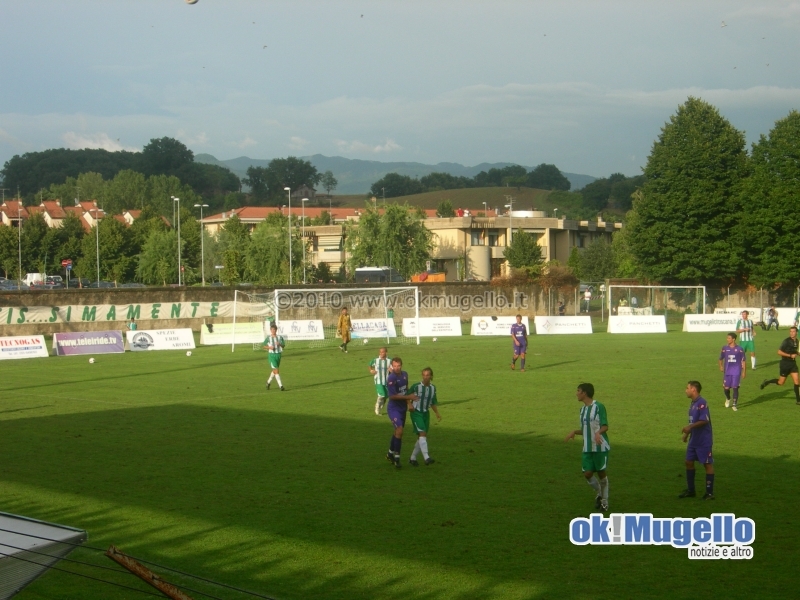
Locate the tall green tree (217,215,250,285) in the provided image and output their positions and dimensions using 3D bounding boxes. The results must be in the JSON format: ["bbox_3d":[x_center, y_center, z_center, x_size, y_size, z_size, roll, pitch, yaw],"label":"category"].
[{"bbox_3d":[-16.457,-4.539,165.082,3.600,7.880,3.600,-1,1,0],"label":"tall green tree"}]

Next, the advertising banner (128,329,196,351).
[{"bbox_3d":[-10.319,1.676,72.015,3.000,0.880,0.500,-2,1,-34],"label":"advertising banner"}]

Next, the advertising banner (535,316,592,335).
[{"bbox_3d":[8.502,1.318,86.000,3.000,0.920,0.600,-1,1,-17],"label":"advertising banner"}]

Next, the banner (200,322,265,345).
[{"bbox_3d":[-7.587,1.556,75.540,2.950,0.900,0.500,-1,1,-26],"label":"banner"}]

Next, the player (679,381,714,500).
[{"bbox_3d":[4.366,2.064,24.500,0.500,1.750,0.550,-1,1,-23],"label":"player"}]

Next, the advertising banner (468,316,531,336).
[{"bbox_3d":[4.811,1.250,79.534,2.800,0.890,0.600,-1,1,-13],"label":"advertising banner"}]

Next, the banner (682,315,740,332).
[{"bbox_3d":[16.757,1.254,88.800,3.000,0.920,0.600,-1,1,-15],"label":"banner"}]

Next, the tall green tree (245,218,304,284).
[{"bbox_3d":[-11.100,-3.784,148.059,5.400,6.932,5.400,-1,1,-4],"label":"tall green tree"}]

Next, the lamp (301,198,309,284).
[{"bbox_3d":[-8.159,-4.540,145.072,0.650,8.438,0.250,-1,1,22],"label":"lamp"}]

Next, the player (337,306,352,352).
[{"bbox_3d":[-2.213,1.193,66.600,0.630,1.810,0.480,-2,1,3],"label":"player"}]

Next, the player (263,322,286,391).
[{"bbox_3d":[-3.460,1.564,45.945,0.580,1.800,0.480,-1,1,-3],"label":"player"}]

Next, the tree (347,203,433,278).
[{"bbox_3d":[-0.952,-5.040,160.090,8.300,8.673,8.000,-1,1,0],"label":"tree"}]

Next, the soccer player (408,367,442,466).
[{"bbox_3d":[0.434,2.022,28.900,0.580,1.710,0.480,-1,1,-14],"label":"soccer player"}]

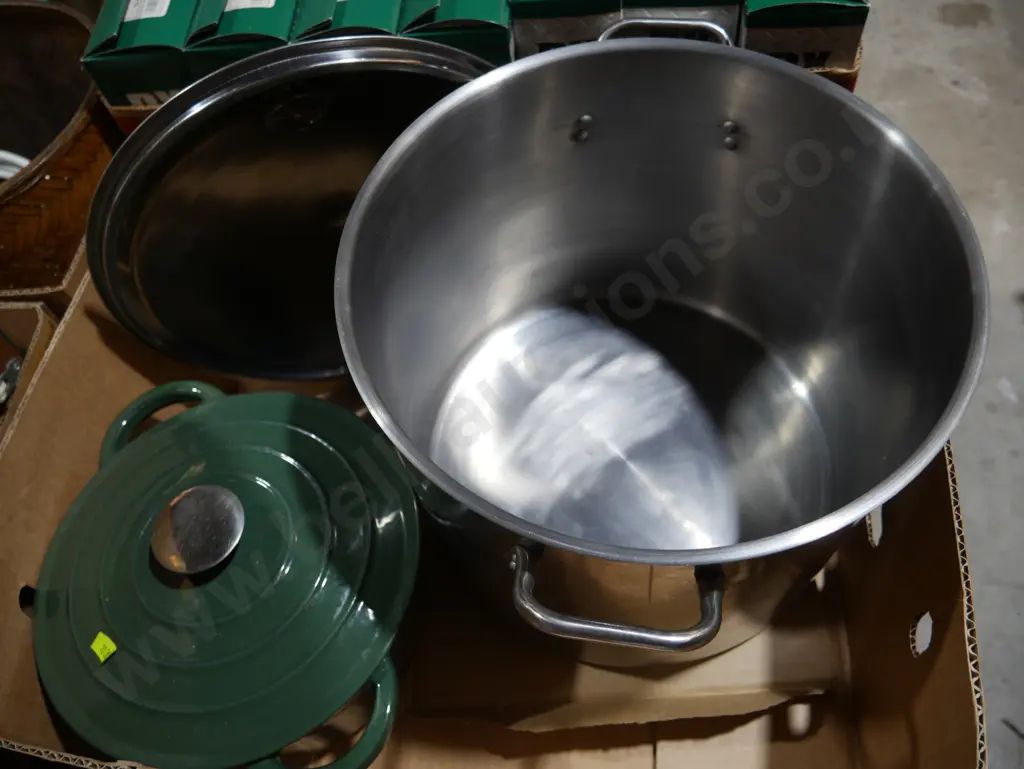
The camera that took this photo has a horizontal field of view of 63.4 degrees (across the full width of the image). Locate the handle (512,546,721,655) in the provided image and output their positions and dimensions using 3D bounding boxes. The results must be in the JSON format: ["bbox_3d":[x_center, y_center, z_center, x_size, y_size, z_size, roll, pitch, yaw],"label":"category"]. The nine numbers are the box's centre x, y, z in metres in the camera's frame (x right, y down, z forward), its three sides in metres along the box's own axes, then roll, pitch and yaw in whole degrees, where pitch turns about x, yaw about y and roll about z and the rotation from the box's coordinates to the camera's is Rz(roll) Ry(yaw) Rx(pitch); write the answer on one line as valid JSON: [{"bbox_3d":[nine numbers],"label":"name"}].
[{"bbox_3d":[0.050,0.106,0.393,0.110,0.068,0.046,6,61,8],"label":"handle"}]

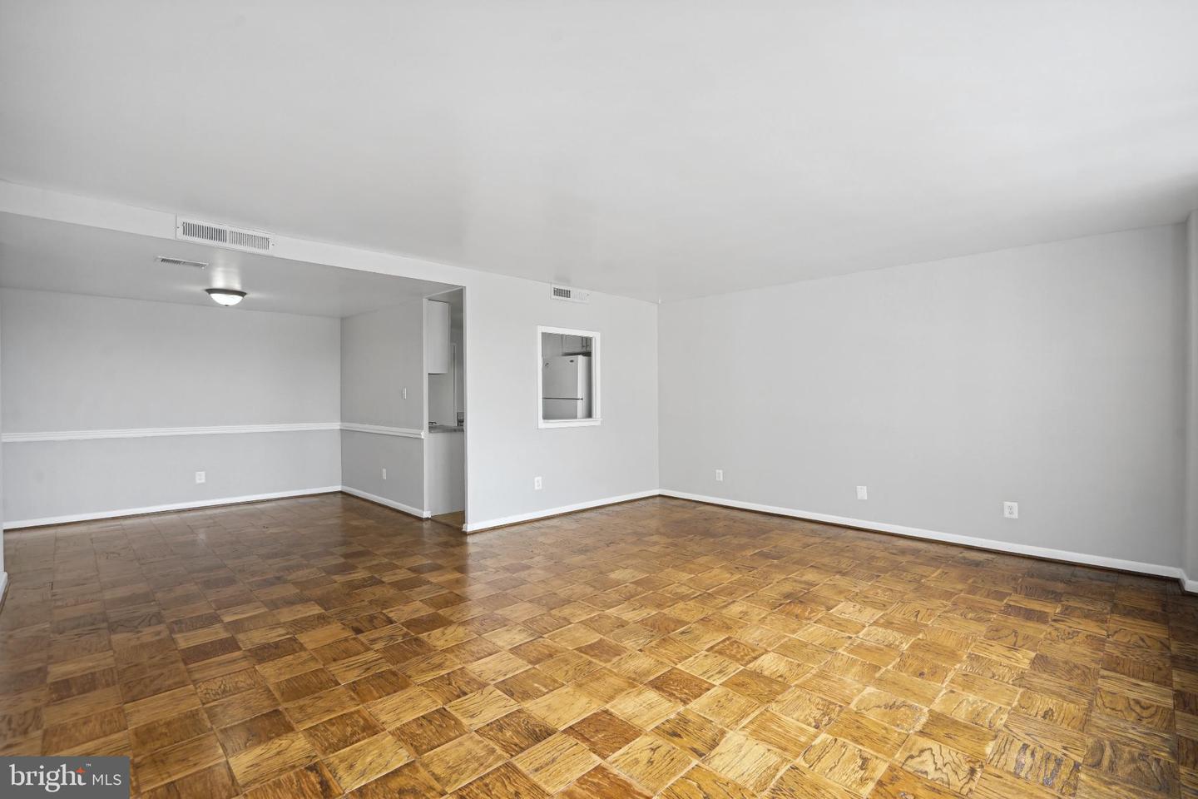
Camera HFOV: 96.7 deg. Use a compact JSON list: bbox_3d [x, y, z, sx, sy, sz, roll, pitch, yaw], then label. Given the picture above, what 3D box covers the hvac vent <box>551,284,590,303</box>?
[{"bbox_3d":[-0.309,-1.135,5.745,0.553,0.155,0.030,0,0,-44],"label":"hvac vent"}]

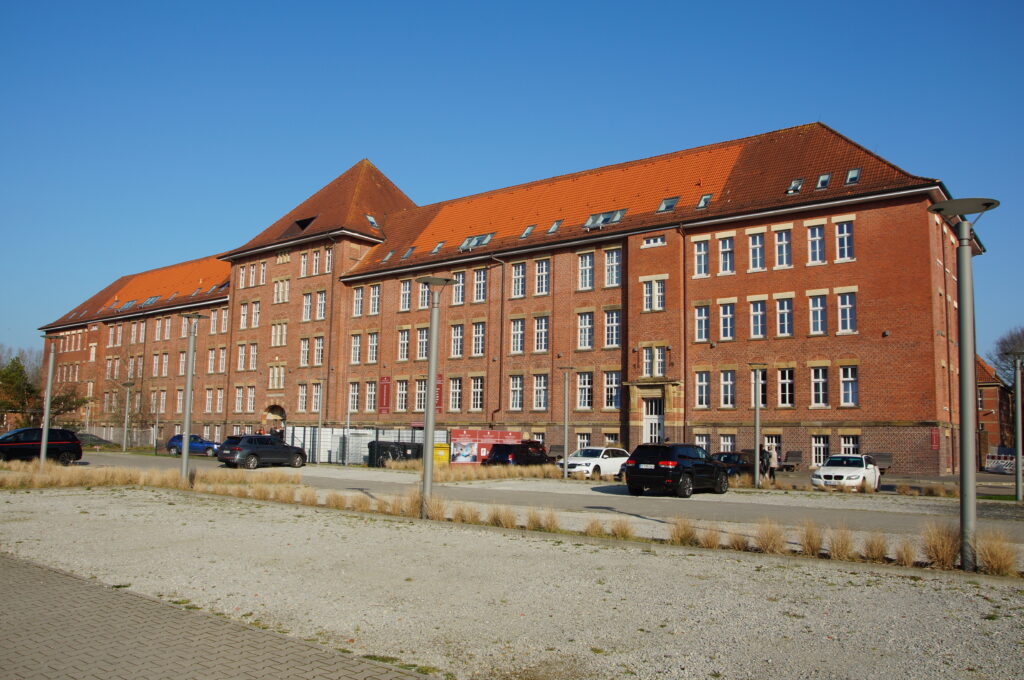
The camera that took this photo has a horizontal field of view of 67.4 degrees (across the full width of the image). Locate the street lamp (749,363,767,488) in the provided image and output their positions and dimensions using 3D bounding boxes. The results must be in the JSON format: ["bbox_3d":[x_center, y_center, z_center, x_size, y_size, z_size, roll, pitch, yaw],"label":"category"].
[{"bbox_3d":[10.047,3.489,31.300,0.870,5.100,0.870,1,-8,0],"label":"street lamp"}]

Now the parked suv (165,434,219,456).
[{"bbox_3d":[-24.353,8.047,58.500,4.350,1.640,1.810,2,-8,-3],"label":"parked suv"}]

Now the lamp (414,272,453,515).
[{"bbox_3d":[-1.909,1.297,18.052,1.040,5.650,1.040,1,-7,0],"label":"lamp"}]

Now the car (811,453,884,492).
[{"bbox_3d":[13.604,5.397,31.100,1.830,1.450,4.700,-4,-9,35],"label":"car"}]

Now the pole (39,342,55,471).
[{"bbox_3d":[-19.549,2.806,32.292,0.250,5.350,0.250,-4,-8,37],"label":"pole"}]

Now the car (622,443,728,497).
[{"bbox_3d":[5.933,4.514,26.974,1.950,1.770,4.820,-4,-8,38],"label":"car"}]

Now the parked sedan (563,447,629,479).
[{"bbox_3d":[3.841,5.701,35.644,1.860,1.480,4.760,-3,-8,34],"label":"parked sedan"}]

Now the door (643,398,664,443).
[{"bbox_3d":[10.460,6.151,56.500,1.650,3.600,0.150,-4,-10,37],"label":"door"}]

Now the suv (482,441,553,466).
[{"bbox_3d":[0.347,6.334,41.000,1.870,1.680,4.600,-3,-9,30],"label":"suv"}]

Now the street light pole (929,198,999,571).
[{"bbox_3d":[6.339,0.571,10.700,0.890,5.100,0.890,1,-8,0],"label":"street light pole"}]

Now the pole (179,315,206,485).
[{"bbox_3d":[-9.686,1.793,23.000,0.880,5.100,0.880,1,-8,0],"label":"pole"}]

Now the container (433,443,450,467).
[{"bbox_3d":[-3.948,6.461,42.578,1.080,1.380,1.080,0,-7,10],"label":"container"}]

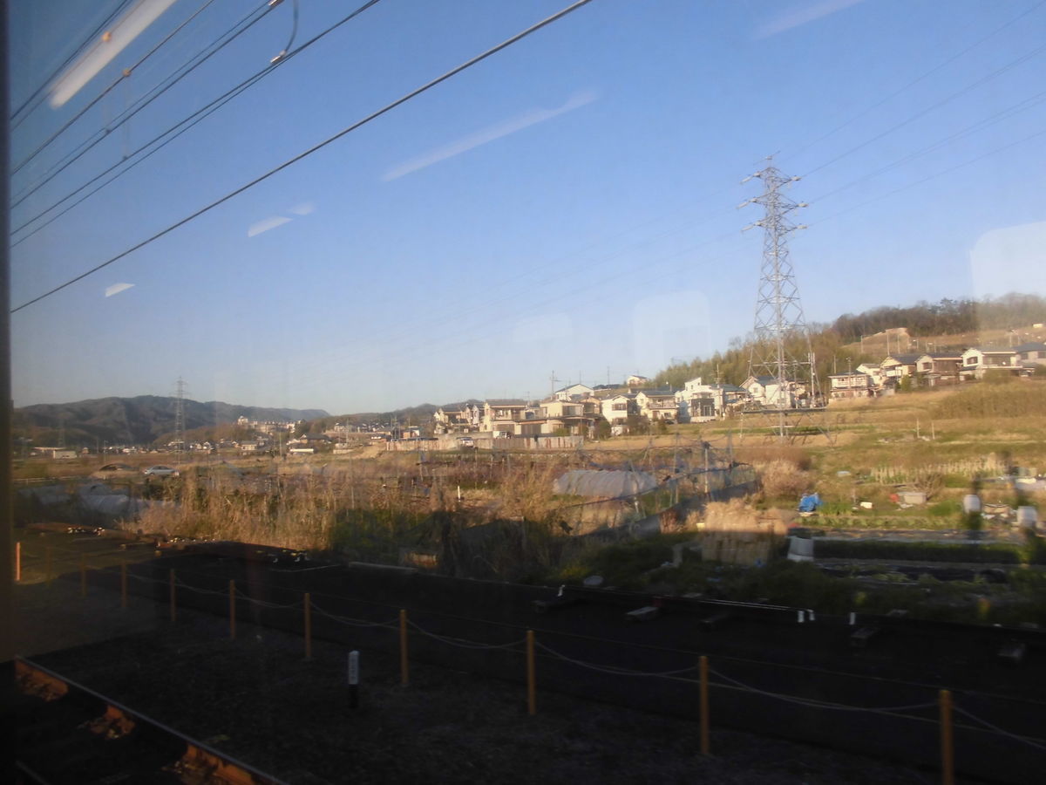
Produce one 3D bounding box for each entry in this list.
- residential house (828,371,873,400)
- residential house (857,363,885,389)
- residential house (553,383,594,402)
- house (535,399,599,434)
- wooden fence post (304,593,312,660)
[{"bbox_3d":[77.290,-1.663,185.811,8.400,6.800,6.500,-3,-3,20],"label":"residential house"},{"bbox_3d":[91.926,-3.986,207.000,6.800,6.821,6.000,-1,-4,-15],"label":"residential house"},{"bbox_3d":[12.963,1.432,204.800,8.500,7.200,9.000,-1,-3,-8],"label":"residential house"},{"bbox_3d":[8.921,4.996,157.000,9.500,6.565,7.500,0,-4,-28],"label":"house"},{"bbox_3d":[-2.937,3.194,10.734,0.085,0.870,0.085,1,-4,-40],"label":"wooden fence post"}]

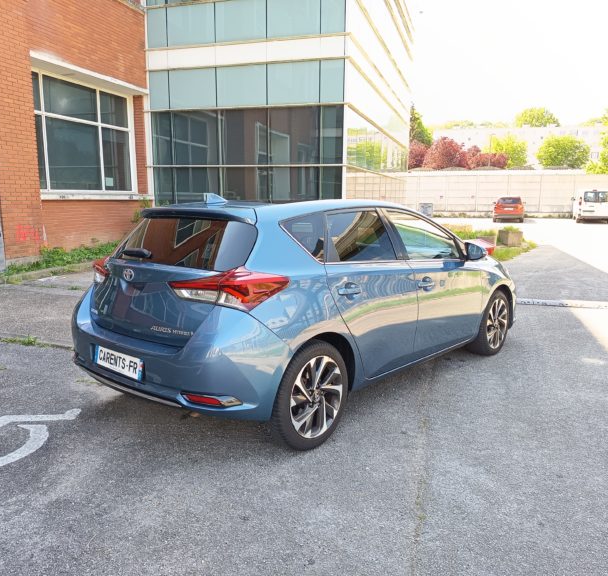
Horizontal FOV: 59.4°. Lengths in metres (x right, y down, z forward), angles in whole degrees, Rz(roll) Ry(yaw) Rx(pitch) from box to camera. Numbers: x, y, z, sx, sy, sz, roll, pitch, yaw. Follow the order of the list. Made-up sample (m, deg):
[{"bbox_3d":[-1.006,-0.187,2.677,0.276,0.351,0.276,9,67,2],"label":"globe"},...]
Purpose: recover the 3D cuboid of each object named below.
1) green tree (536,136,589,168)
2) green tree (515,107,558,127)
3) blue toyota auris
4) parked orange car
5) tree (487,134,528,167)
[{"bbox_3d":[26.778,-11.673,55.671,5.010,8.370,5.010,5,10,26],"label":"green tree"},{"bbox_3d":[45.982,-25.772,106.611,8.310,20.100,8.310,4,10,23],"label":"green tree"},{"bbox_3d":[0.376,-0.035,4.599,1.790,1.480,4.330,9,12,41],"label":"blue toyota auris"},{"bbox_3d":[13.309,-5.135,34.704,1.820,1.630,4.350,4,10,21],"label":"parked orange car"},{"bbox_3d":[21.650,-12.169,57.692,4.400,8.640,4.400,4,10,21],"label":"tree"}]

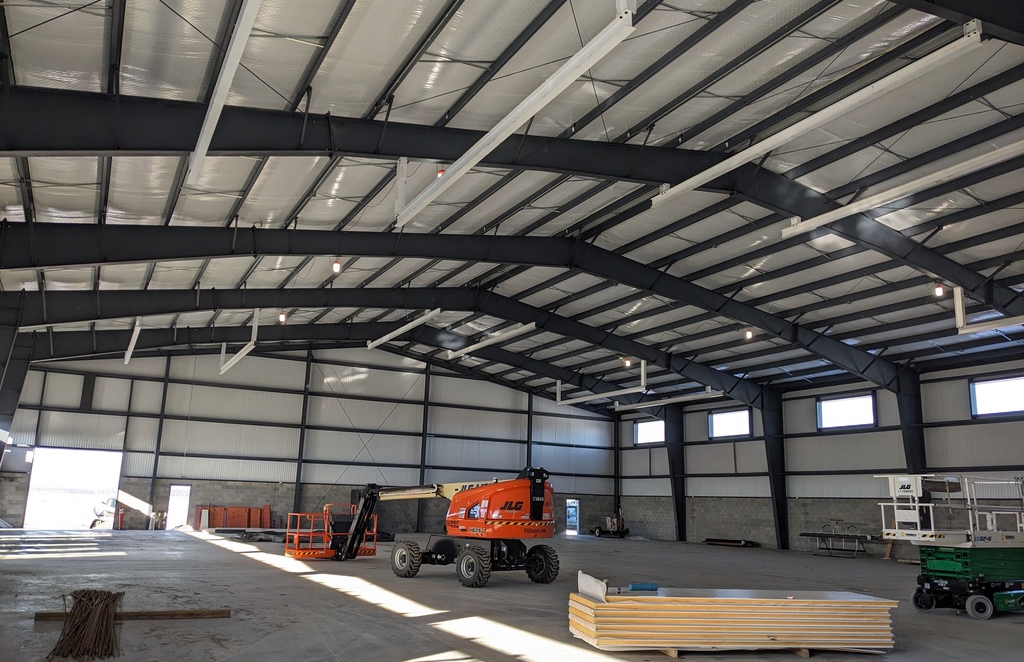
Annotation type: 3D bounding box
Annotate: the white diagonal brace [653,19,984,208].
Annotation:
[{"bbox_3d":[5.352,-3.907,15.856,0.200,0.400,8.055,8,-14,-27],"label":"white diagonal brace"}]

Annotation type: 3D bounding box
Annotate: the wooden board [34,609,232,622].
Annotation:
[{"bbox_3d":[-5.428,4.131,11.580,2.590,0.090,0.100,6,-13,-19],"label":"wooden board"}]

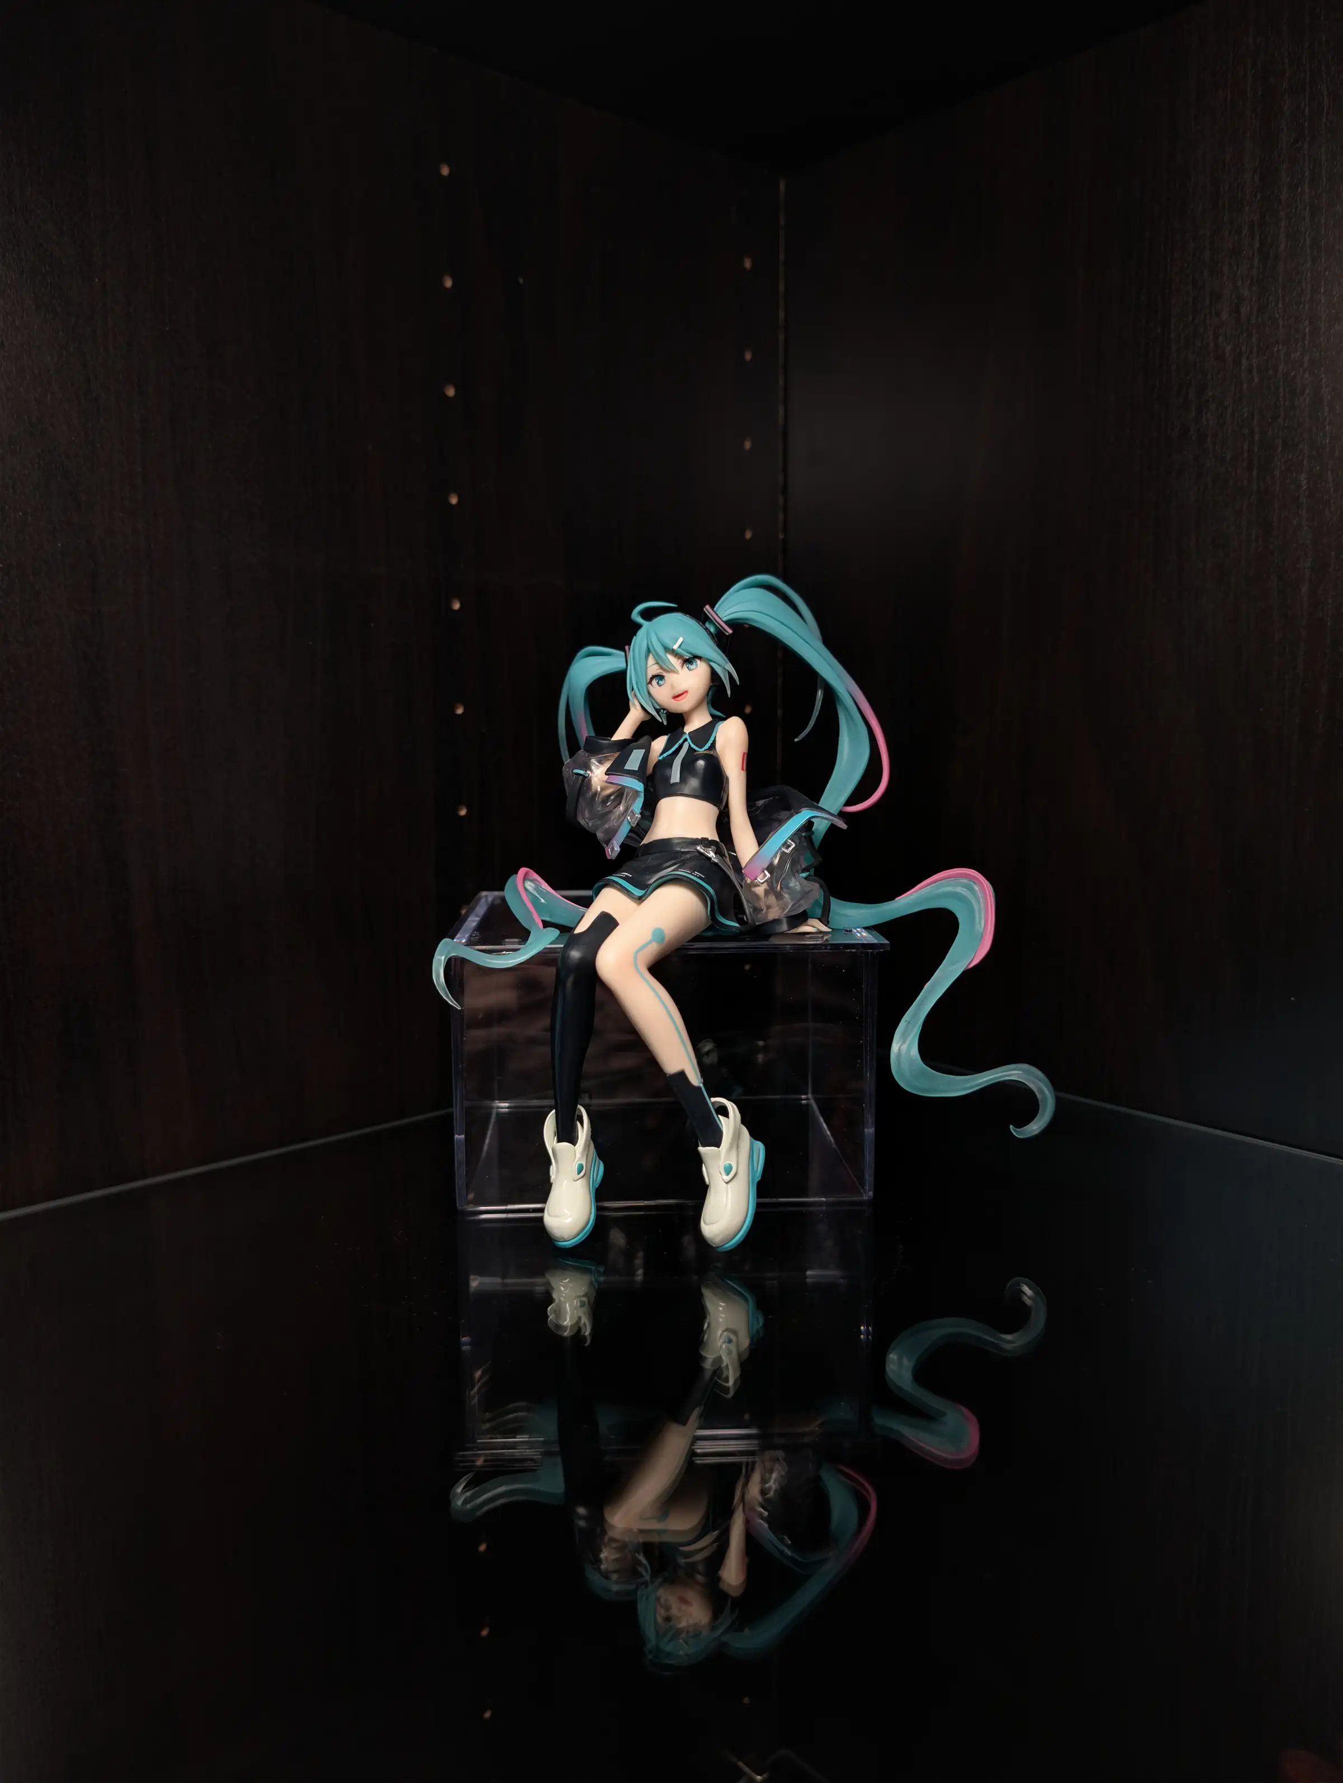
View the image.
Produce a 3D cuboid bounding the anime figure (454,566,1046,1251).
[{"bbox_3d":[0.025,-0.002,0.315,0.145,0.160,0.100,1,8,12],"label":"anime figure"}]

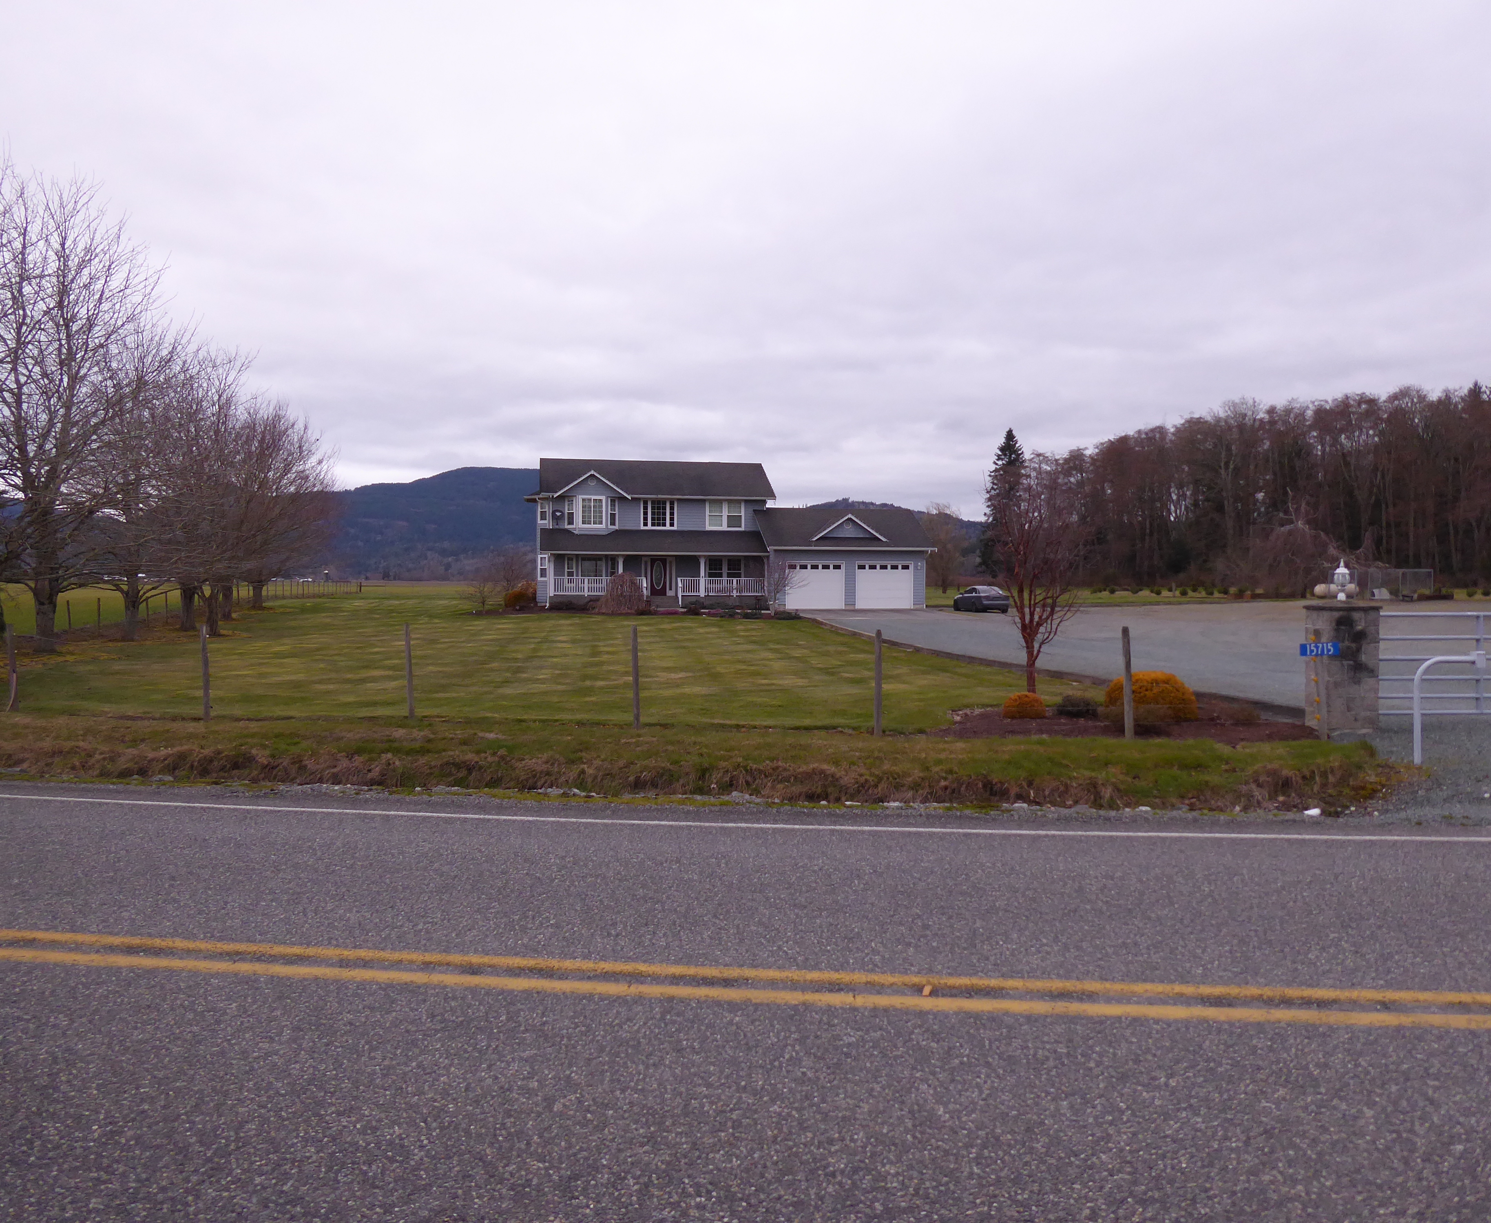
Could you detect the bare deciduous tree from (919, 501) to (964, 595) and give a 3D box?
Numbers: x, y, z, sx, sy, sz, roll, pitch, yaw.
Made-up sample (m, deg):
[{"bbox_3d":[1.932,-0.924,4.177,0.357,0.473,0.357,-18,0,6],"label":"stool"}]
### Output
[{"bbox_3d":[22.563,-7.266,135.000,4.965,10.442,4.965,0,2,0],"label":"bare deciduous tree"}]

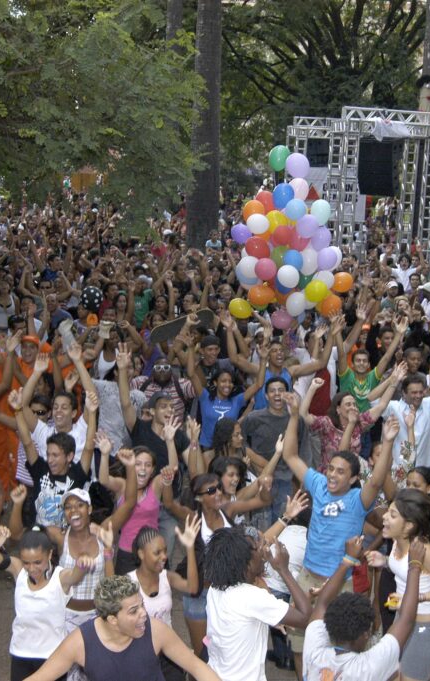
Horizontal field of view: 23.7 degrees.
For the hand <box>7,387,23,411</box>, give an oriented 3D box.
[{"bbox_3d":[-1.150,0.334,5.900,0.095,0.135,0.080,-7,11,-6],"label":"hand"}]

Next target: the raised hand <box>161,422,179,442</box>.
[{"bbox_3d":[-0.261,0.528,6.000,0.100,0.150,0.060,9,10,0],"label":"raised hand"}]

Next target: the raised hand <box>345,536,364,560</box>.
[{"bbox_3d":[0.573,0.854,4.200,0.085,0.110,0.085,8,10,0],"label":"raised hand"}]

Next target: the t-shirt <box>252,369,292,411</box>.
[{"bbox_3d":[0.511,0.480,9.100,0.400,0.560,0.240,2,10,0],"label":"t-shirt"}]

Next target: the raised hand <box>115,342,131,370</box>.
[{"bbox_3d":[-0.563,0.099,6.300,0.100,0.175,0.060,-2,10,-6],"label":"raised hand"}]

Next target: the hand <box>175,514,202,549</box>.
[{"bbox_3d":[-0.118,0.868,4.650,0.120,0.165,0.070,8,10,0],"label":"hand"}]

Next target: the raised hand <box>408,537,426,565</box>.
[{"bbox_3d":[0.827,0.862,4.200,0.085,0.120,0.080,4,10,0],"label":"raised hand"}]

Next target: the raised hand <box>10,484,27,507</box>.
[{"bbox_3d":[-1.037,0.818,5.400,0.090,0.115,0.085,1,10,-6],"label":"raised hand"}]

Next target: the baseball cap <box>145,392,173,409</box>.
[{"bbox_3d":[-0.398,0.429,7.200,0.175,0.125,0.240,-6,11,-26],"label":"baseball cap"}]

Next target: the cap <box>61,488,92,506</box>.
[{"bbox_3d":[-0.731,0.834,5.400,0.170,0.130,0.240,-4,6,3],"label":"cap"}]

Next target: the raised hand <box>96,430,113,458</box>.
[{"bbox_3d":[-0.648,0.610,6.000,0.100,0.165,0.065,-18,12,-3],"label":"raised hand"}]

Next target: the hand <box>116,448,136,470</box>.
[{"bbox_3d":[-0.455,0.602,5.200,0.100,0.115,0.090,-1,10,0],"label":"hand"}]

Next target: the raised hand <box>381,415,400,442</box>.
[{"bbox_3d":[0.892,0.447,5.200,0.095,0.150,0.075,7,11,11],"label":"raised hand"}]

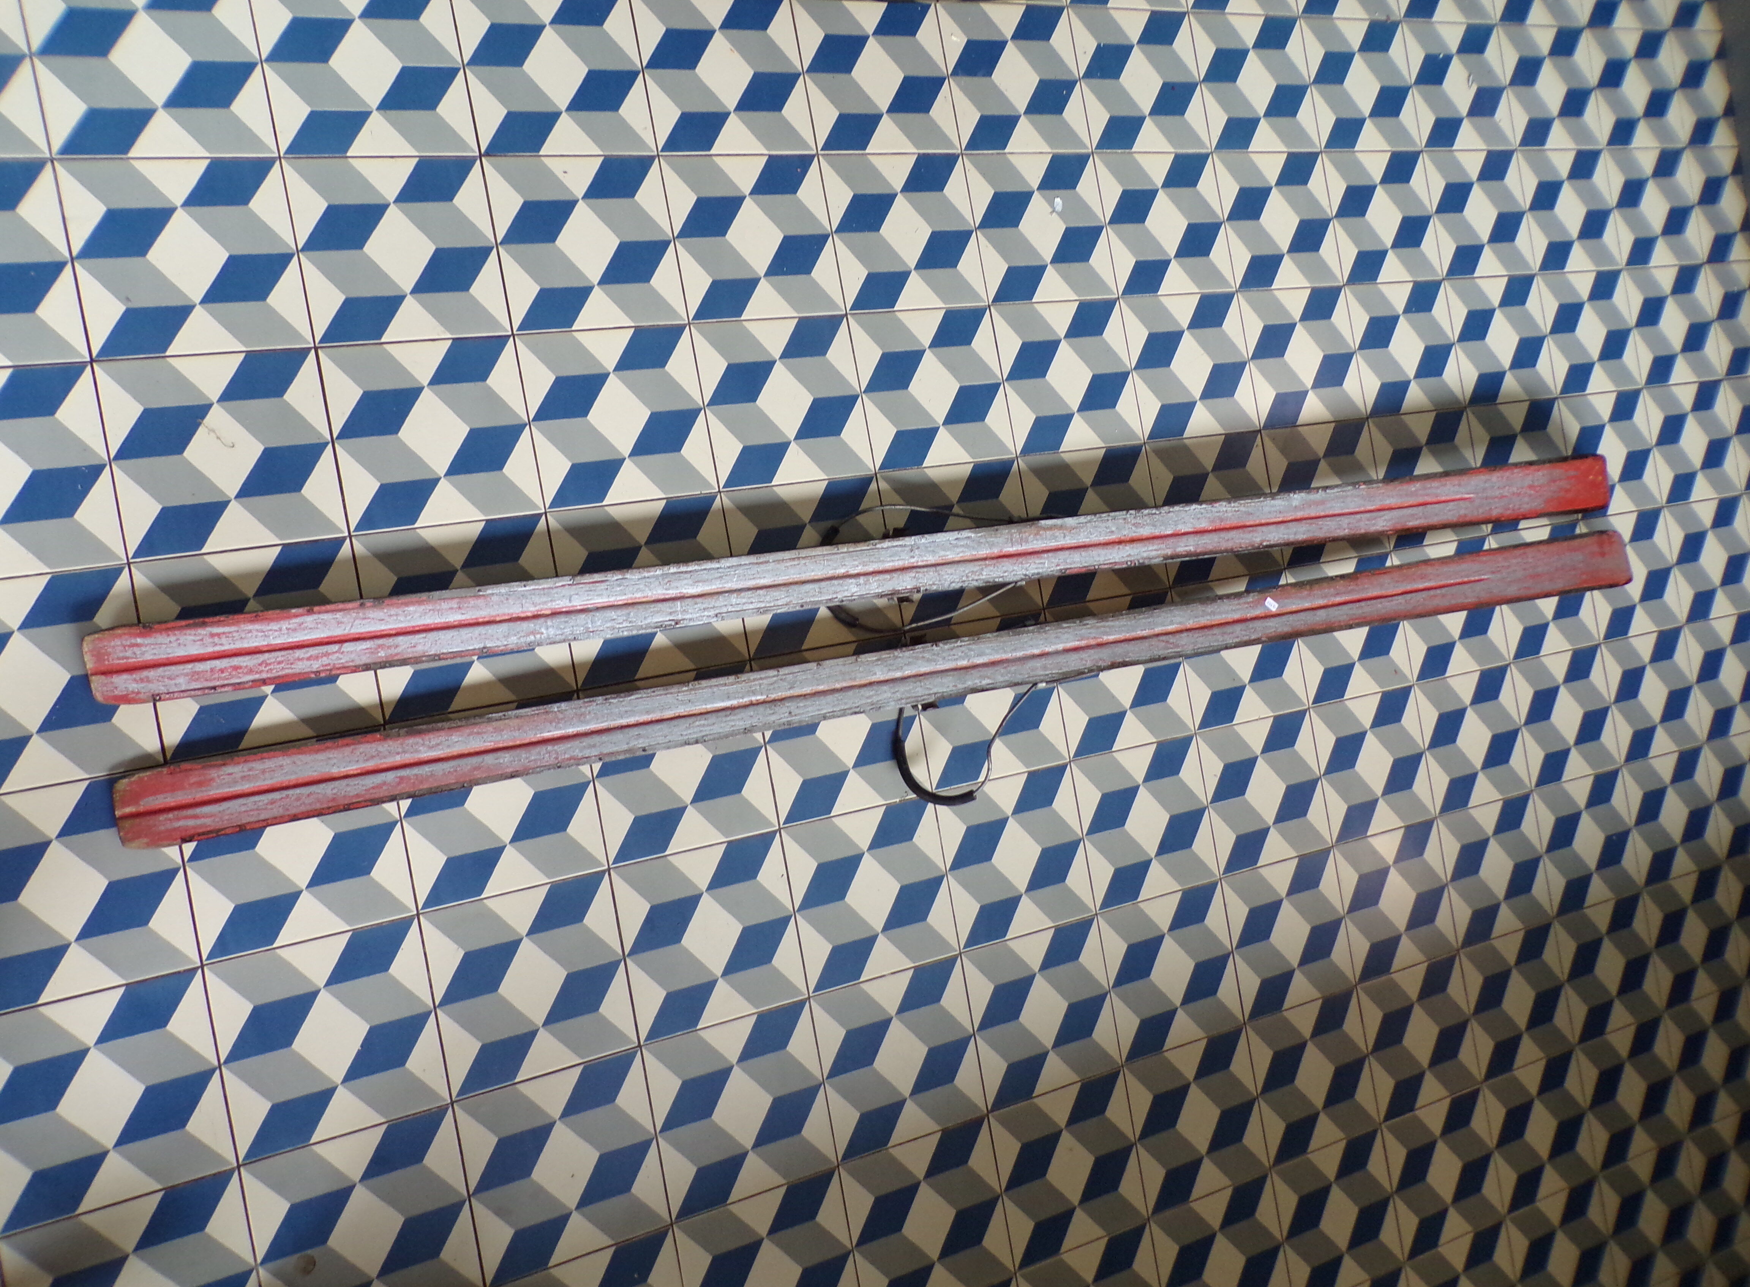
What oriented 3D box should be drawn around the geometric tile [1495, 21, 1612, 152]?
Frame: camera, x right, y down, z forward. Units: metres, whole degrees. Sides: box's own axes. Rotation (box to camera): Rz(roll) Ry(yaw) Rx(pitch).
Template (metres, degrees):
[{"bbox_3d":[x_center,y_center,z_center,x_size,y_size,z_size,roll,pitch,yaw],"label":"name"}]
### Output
[{"bbox_3d":[1.100,-0.906,1.988,0.199,0.012,0.199,-10,90,-22],"label":"geometric tile"}]

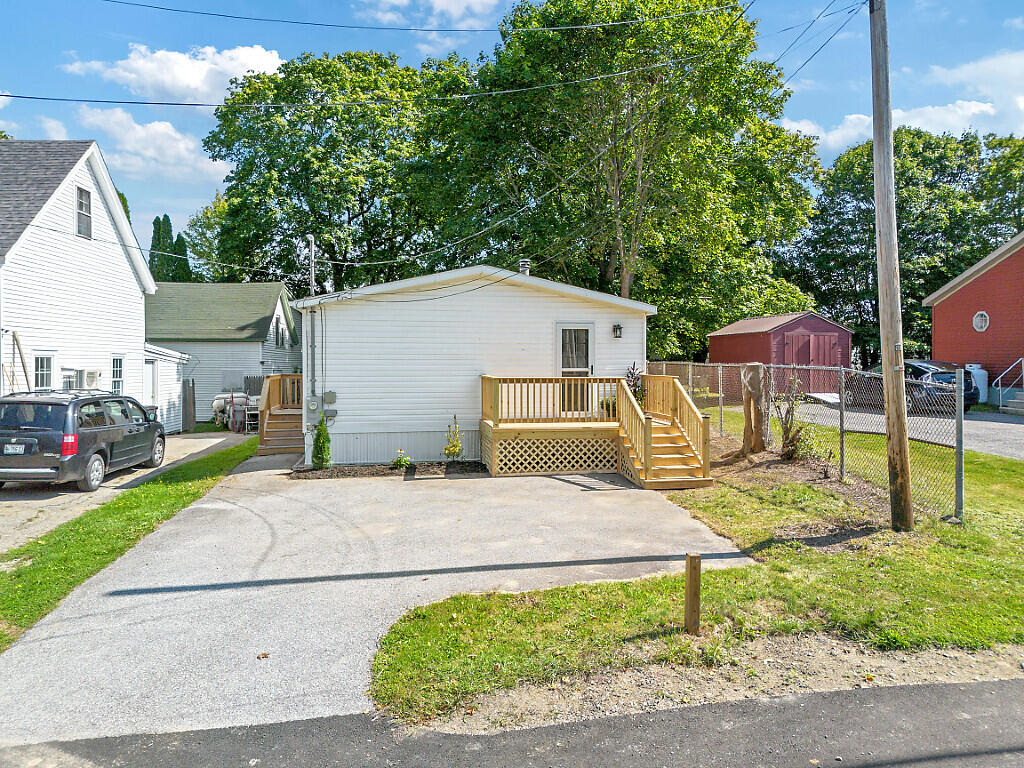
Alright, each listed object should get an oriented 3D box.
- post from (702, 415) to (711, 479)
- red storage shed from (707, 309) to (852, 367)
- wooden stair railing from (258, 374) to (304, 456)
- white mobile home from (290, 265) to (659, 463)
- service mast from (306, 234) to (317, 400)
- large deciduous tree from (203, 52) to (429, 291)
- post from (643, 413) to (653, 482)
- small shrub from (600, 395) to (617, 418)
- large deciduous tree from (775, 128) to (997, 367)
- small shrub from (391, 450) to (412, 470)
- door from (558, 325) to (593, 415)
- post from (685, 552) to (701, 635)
[{"bbox_3d":[3.461,1.119,12.614,0.100,1.100,0.100,0,1,-9],"label":"post"},{"bbox_3d":[9.216,-0.977,24.688,3.030,2.950,4.050,0,1,-13],"label":"red storage shed"},{"bbox_3d":[-5.436,0.706,17.636,1.250,1.840,2.700,0,1,-9],"label":"wooden stair railing"},{"bbox_3d":[-1.640,-0.558,21.280,7.820,4.160,12.500,0,1,-9],"label":"white mobile home"},{"bbox_3d":[-4.127,-1.370,14.628,0.170,3.480,0.150,0,1,-9],"label":"service mast"},{"bbox_3d":[-9.055,-7.083,32.831,10.690,16.640,11.000,0,1,-9],"label":"large deciduous tree"},{"bbox_3d":[2.395,1.114,12.421,0.100,1.100,0.100,0,1,-9],"label":"post"},{"bbox_3d":[2.094,0.499,15.408,0.400,0.540,0.400,0,1,-9],"label":"small shrub"},{"bbox_3d":[20.612,-6.899,38.836,12.410,14.260,12.000,0,1,-9],"label":"large deciduous tree"},{"bbox_3d":[-2.214,1.533,14.226,0.440,0.400,0.420,0,1,-9],"label":"small shrub"},{"bbox_3d":[1.402,-0.308,15.601,0.800,2.020,0.060,0,1,-9],"label":"door"},{"bbox_3d":[1.414,1.638,5.550,0.092,0.635,0.092,0,1,-5],"label":"post"}]

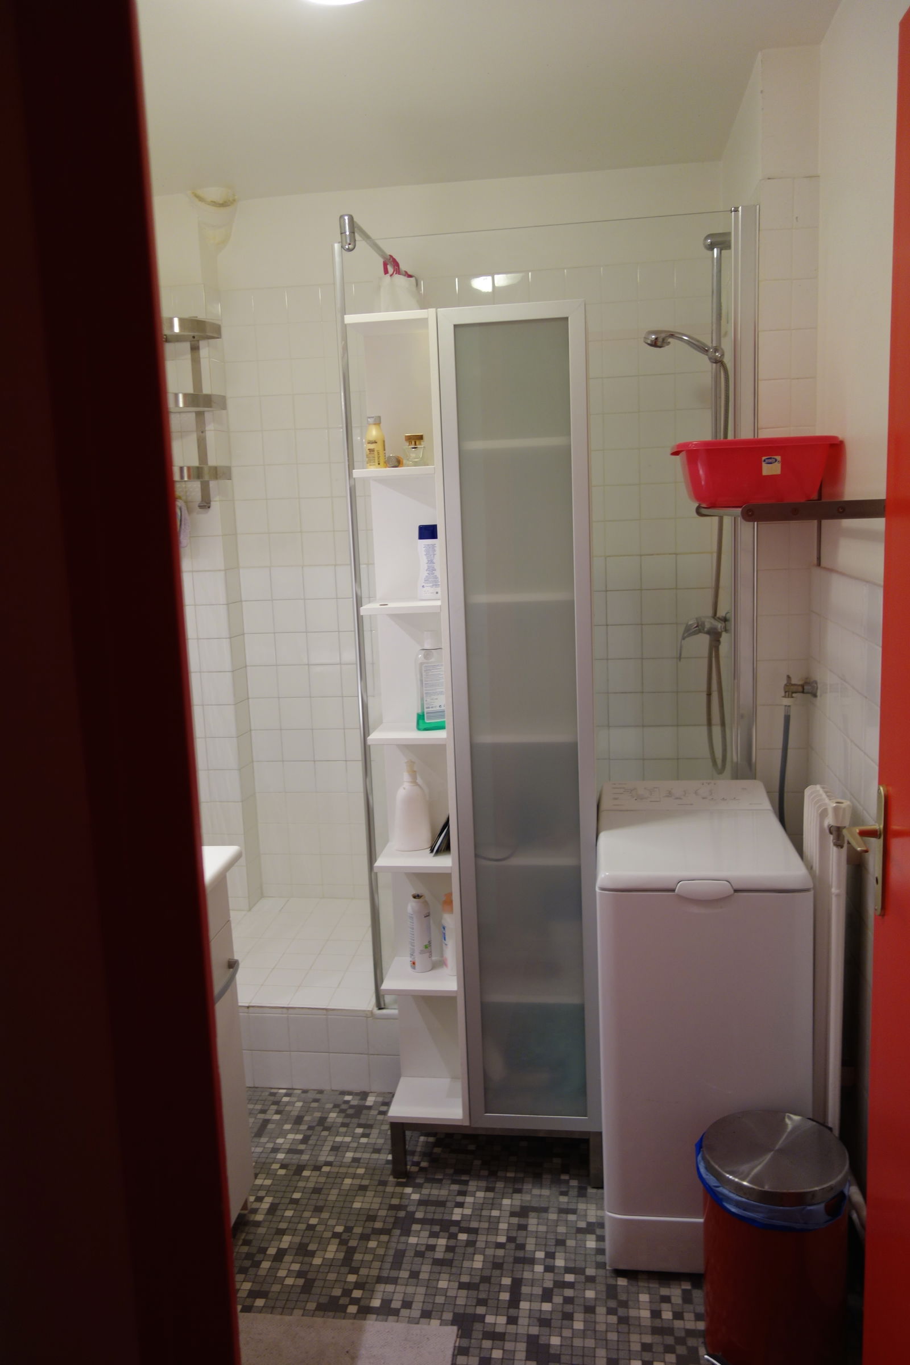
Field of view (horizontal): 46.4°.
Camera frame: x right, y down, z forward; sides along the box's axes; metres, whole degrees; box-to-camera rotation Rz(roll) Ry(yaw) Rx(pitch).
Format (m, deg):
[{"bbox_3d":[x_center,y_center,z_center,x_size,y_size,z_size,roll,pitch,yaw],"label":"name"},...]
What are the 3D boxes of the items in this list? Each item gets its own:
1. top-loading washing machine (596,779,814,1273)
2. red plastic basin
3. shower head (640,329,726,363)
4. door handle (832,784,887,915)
[{"bbox_3d":[0.525,0.720,2.357,0.400,0.870,0.605,-1,9,8],"label":"top-loading washing machine"},{"bbox_3d":[0.635,-0.441,2.246,0.345,0.133,0.310,-1,9,8],"label":"red plastic basin"},{"bbox_3d":[0.616,-0.904,2.858,0.222,0.085,0.075,-1,9,8],"label":"shower head"},{"bbox_3d":[0.581,0.249,1.491,0.055,0.193,0.115,-1,9,8],"label":"door handle"}]

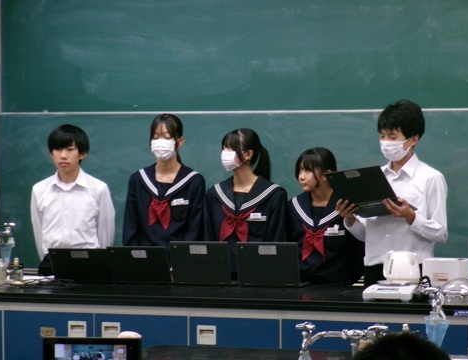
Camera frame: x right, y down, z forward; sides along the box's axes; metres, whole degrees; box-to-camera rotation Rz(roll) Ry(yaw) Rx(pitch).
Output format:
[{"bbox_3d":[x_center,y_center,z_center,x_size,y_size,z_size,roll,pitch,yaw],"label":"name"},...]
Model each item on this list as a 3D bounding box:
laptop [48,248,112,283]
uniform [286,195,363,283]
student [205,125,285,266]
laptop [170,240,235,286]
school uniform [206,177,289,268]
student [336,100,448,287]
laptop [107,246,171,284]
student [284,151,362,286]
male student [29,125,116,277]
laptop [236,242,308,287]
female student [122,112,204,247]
[{"bbox_3d":[-0.712,0.408,9.519,0.292,0.172,0.325,0,1,17],"label":"laptop"},{"bbox_3d":[0.437,0.340,9.385,0.400,0.580,0.280,0,1,22],"label":"uniform"},{"bbox_3d":[0.058,0.545,9.614,0.410,1.587,0.300,0,1,22],"label":"student"},{"bbox_3d":[-0.125,0.390,9.345,0.292,0.210,0.250,0,1,17],"label":"laptop"},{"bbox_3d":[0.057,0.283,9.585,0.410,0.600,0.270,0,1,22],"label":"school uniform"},{"bbox_3d":[0.752,0.484,9.265,0.500,1.716,0.480,1,1,36],"label":"student"},{"bbox_3d":[-0.423,0.402,9.426,0.292,0.182,0.310,0,1,17],"label":"laptop"},{"bbox_3d":[0.439,0.593,9.413,0.400,1.496,0.300,0,1,22],"label":"student"},{"bbox_3d":[-0.803,0.529,9.864,0.420,1.614,0.280,0,1,13],"label":"male student"},{"bbox_3d":[0.189,0.391,9.227,0.292,0.212,0.245,0,1,17],"label":"laptop"},{"bbox_3d":[-0.346,0.506,9.735,0.410,1.664,0.290,0,1,13],"label":"female student"}]

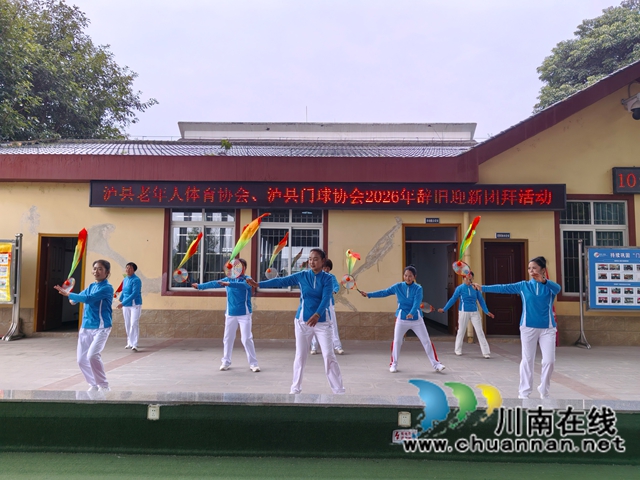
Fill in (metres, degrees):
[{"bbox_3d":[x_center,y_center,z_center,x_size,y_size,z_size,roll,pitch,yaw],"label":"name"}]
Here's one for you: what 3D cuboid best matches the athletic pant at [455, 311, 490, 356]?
[{"bbox_3d":[2.685,1.606,8.813,0.559,0.795,0.340,1,-4,0],"label":"athletic pant"}]

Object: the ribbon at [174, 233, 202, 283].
[{"bbox_3d":[-1.829,0.244,6.900,0.328,0.678,0.200,0,-4,10],"label":"ribbon"}]

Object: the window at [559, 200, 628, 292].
[{"bbox_3d":[5.798,0.165,10.581,1.308,2.013,0.120,1,-4,1],"label":"window"}]

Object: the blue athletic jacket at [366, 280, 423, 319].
[{"bbox_3d":[1.097,0.885,7.375,0.799,0.588,0.360,0,-4,3],"label":"blue athletic jacket"}]

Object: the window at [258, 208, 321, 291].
[{"bbox_3d":[-0.632,0.156,10.817,1.394,1.924,0.120,1,-4,1],"label":"window"}]

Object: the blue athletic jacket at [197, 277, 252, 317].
[{"bbox_3d":[-1.359,0.807,7.235,0.687,0.575,0.400,0,-4,14],"label":"blue athletic jacket"}]

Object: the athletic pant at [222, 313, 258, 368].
[{"bbox_3d":[-1.160,1.433,7.271,0.481,0.759,0.320,0,-4,10],"label":"athletic pant"}]

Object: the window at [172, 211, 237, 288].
[{"bbox_3d":[-2.532,0.143,10.857,1.350,1.904,0.120,1,-4,1],"label":"window"}]

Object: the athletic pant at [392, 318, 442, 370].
[{"bbox_3d":[1.424,1.511,7.381,0.708,0.762,0.340,0,-4,2],"label":"athletic pant"}]

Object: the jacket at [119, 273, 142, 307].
[{"bbox_3d":[-3.509,0.916,9.243,0.440,0.620,0.360,-2,-5,36],"label":"jacket"}]

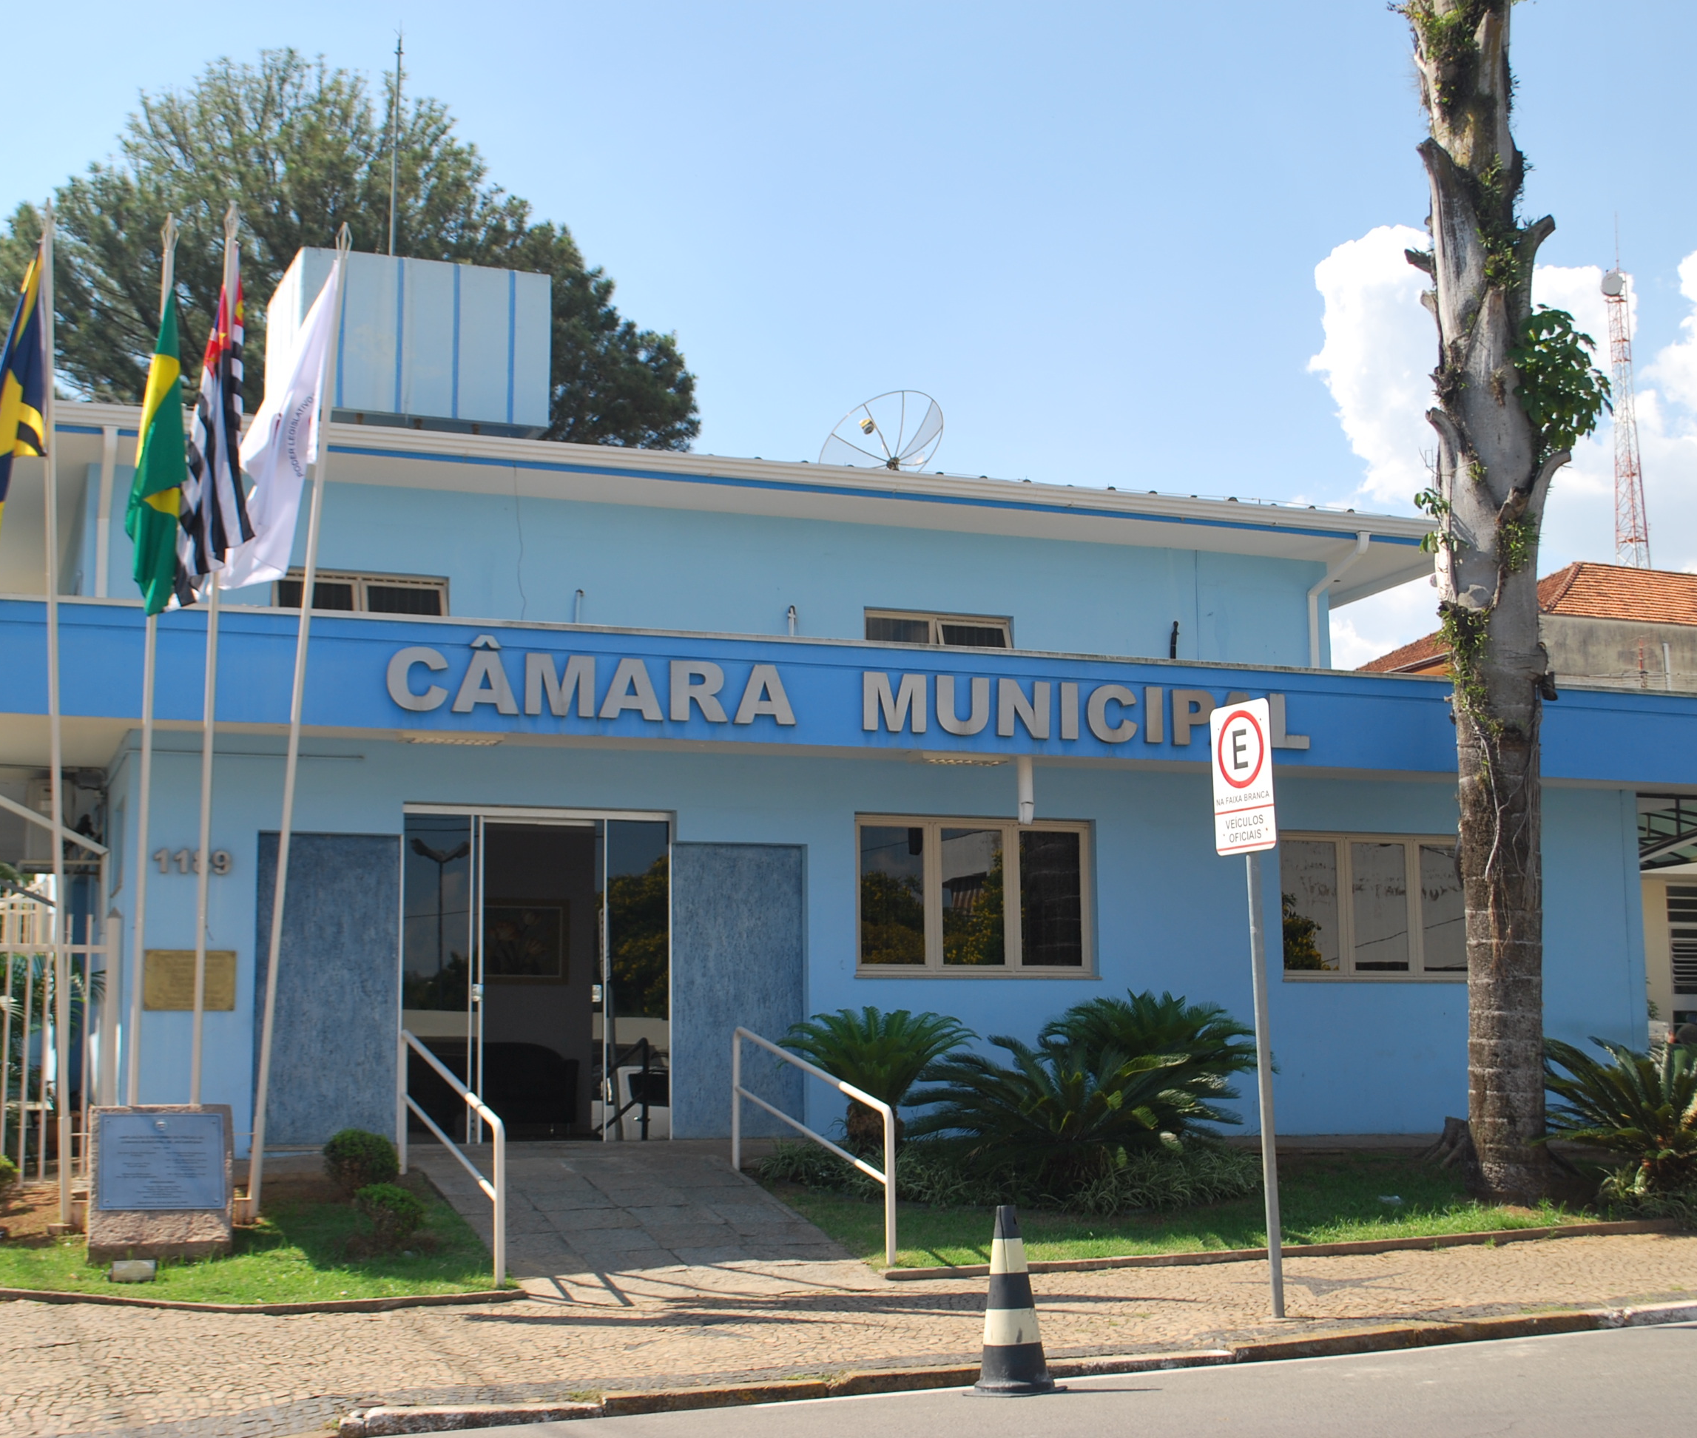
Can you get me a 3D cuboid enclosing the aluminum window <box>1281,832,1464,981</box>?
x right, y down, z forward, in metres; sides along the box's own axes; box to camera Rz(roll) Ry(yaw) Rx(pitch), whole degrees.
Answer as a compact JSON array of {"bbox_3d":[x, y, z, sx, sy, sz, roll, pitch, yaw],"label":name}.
[{"bbox_3d":[3.955,1.401,17.322,1.670,1.100,0.100,3,-9,-19],"label":"aluminum window"}]

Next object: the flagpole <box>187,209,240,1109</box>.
[{"bbox_3d":[-3.636,-0.096,13.277,0.090,5.880,0.090,3,-9,-19],"label":"flagpole"}]

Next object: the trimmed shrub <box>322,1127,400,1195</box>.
[{"bbox_3d":[-2.974,2.704,14.200,0.450,0.410,0.450,3,-9,-21],"label":"trimmed shrub"}]

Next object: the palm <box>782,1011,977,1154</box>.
[{"bbox_3d":[0.190,2.586,16.477,1.340,1.070,1.300,-1,-8,0],"label":"palm"}]

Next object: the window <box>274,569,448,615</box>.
[{"bbox_3d":[-4.404,-0.898,21.072,1.575,0.950,0.100,3,-9,-21],"label":"window"}]

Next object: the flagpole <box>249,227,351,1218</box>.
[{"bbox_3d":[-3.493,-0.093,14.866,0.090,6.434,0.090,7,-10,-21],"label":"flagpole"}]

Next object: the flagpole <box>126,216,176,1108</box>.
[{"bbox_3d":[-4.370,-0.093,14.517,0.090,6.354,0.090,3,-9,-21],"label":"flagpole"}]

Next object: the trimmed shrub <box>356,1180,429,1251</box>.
[{"bbox_3d":[-2.485,2.695,12.625,0.400,0.373,0.400,3,-9,-19],"label":"trimmed shrub"}]

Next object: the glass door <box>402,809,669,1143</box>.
[{"bbox_3d":[-2.142,1.765,16.154,1.899,2.306,0.120,3,-9,-21],"label":"glass door"}]

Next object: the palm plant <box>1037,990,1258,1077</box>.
[{"bbox_3d":[2.011,2.370,15.567,1.384,1.109,1.354,3,-9,-19],"label":"palm plant"}]

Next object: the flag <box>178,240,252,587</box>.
[{"bbox_3d":[-4.063,-1.914,14.856,0.480,2.270,0.350,3,-9,-21],"label":"flag"}]

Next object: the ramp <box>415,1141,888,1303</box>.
[{"bbox_3d":[-1.237,2.878,13.513,2.100,0.630,3.100,3,-9,-19],"label":"ramp"}]

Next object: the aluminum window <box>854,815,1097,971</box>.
[{"bbox_3d":[0.971,1.317,17.420,1.941,1.222,0.100,3,-9,-21],"label":"aluminum window"}]

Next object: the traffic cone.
[{"bbox_3d":[0.674,2.381,9.511,0.370,0.750,0.370,0,-8,0],"label":"traffic cone"}]

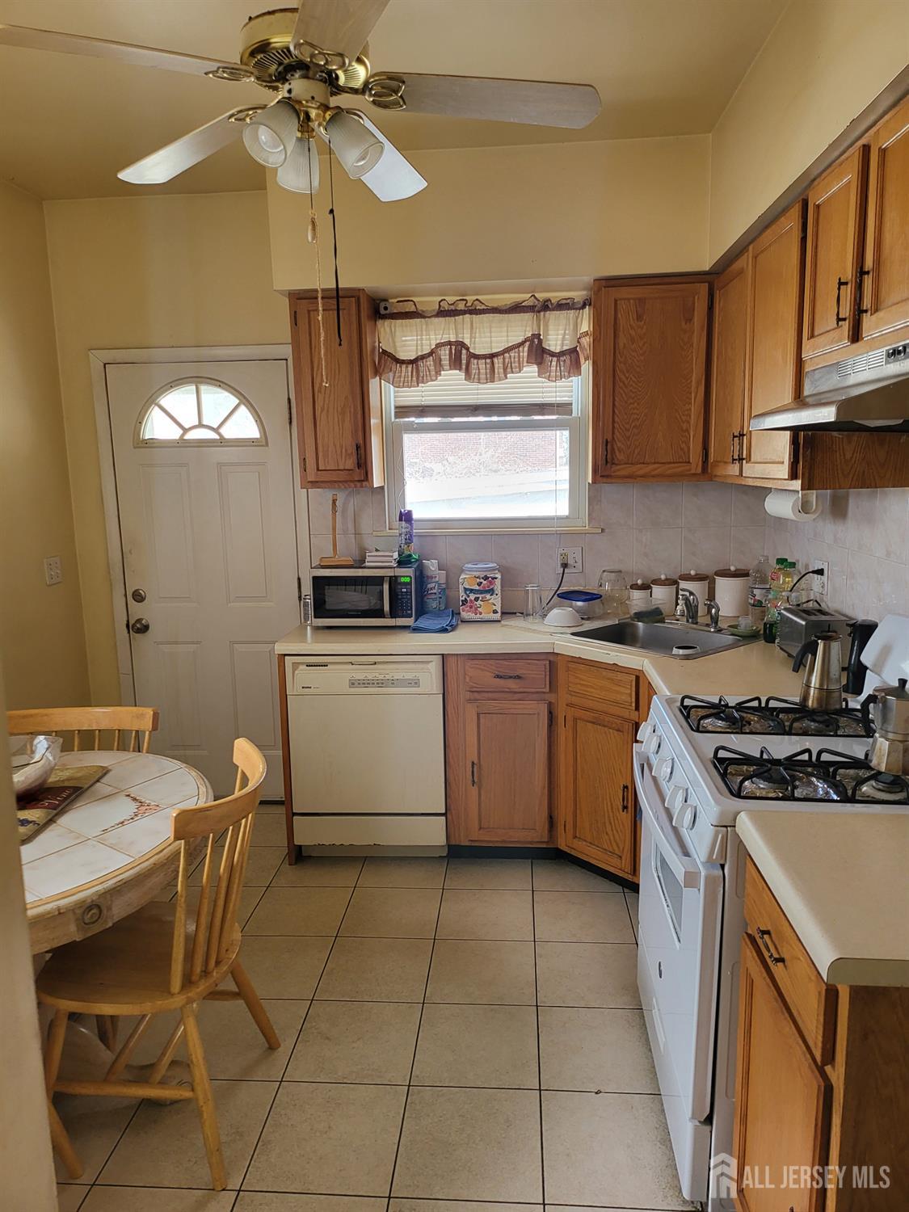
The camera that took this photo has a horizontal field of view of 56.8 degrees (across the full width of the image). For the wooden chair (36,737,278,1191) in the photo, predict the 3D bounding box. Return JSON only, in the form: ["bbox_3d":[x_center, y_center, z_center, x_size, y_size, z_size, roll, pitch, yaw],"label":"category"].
[{"bbox_3d":[-0.707,0.821,2.033,0.515,0.880,0.495,0,10,4],"label":"wooden chair"}]

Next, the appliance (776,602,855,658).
[{"bbox_3d":[1.189,0.099,2.780,0.145,0.158,0.275,0,10,4],"label":"appliance"}]

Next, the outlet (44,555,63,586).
[{"bbox_3d":[-1.725,-0.150,3.617,0.010,0.116,0.117,-1,10,4],"label":"outlet"}]

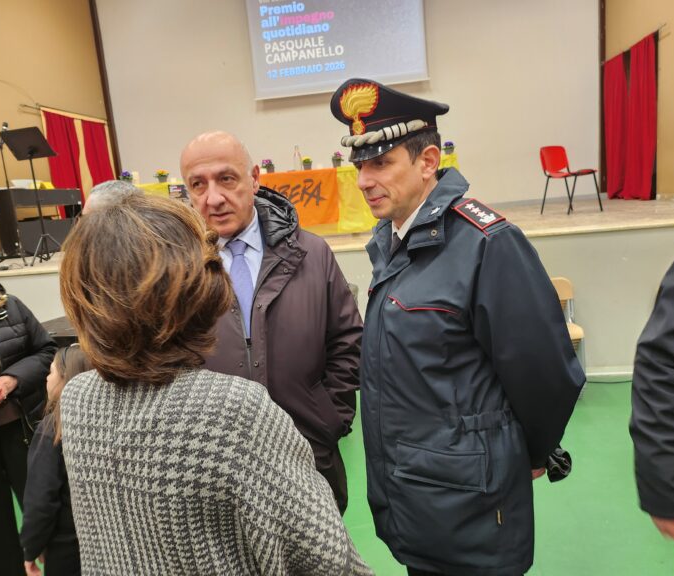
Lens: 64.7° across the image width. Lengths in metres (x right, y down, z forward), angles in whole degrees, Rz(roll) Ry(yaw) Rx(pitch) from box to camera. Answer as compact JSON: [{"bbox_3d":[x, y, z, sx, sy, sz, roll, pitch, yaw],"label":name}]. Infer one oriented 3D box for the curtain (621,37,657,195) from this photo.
[{"bbox_3d":[4.194,-2.296,7.438,0.130,2.110,0.930,-4,10,8],"label":"curtain"}]

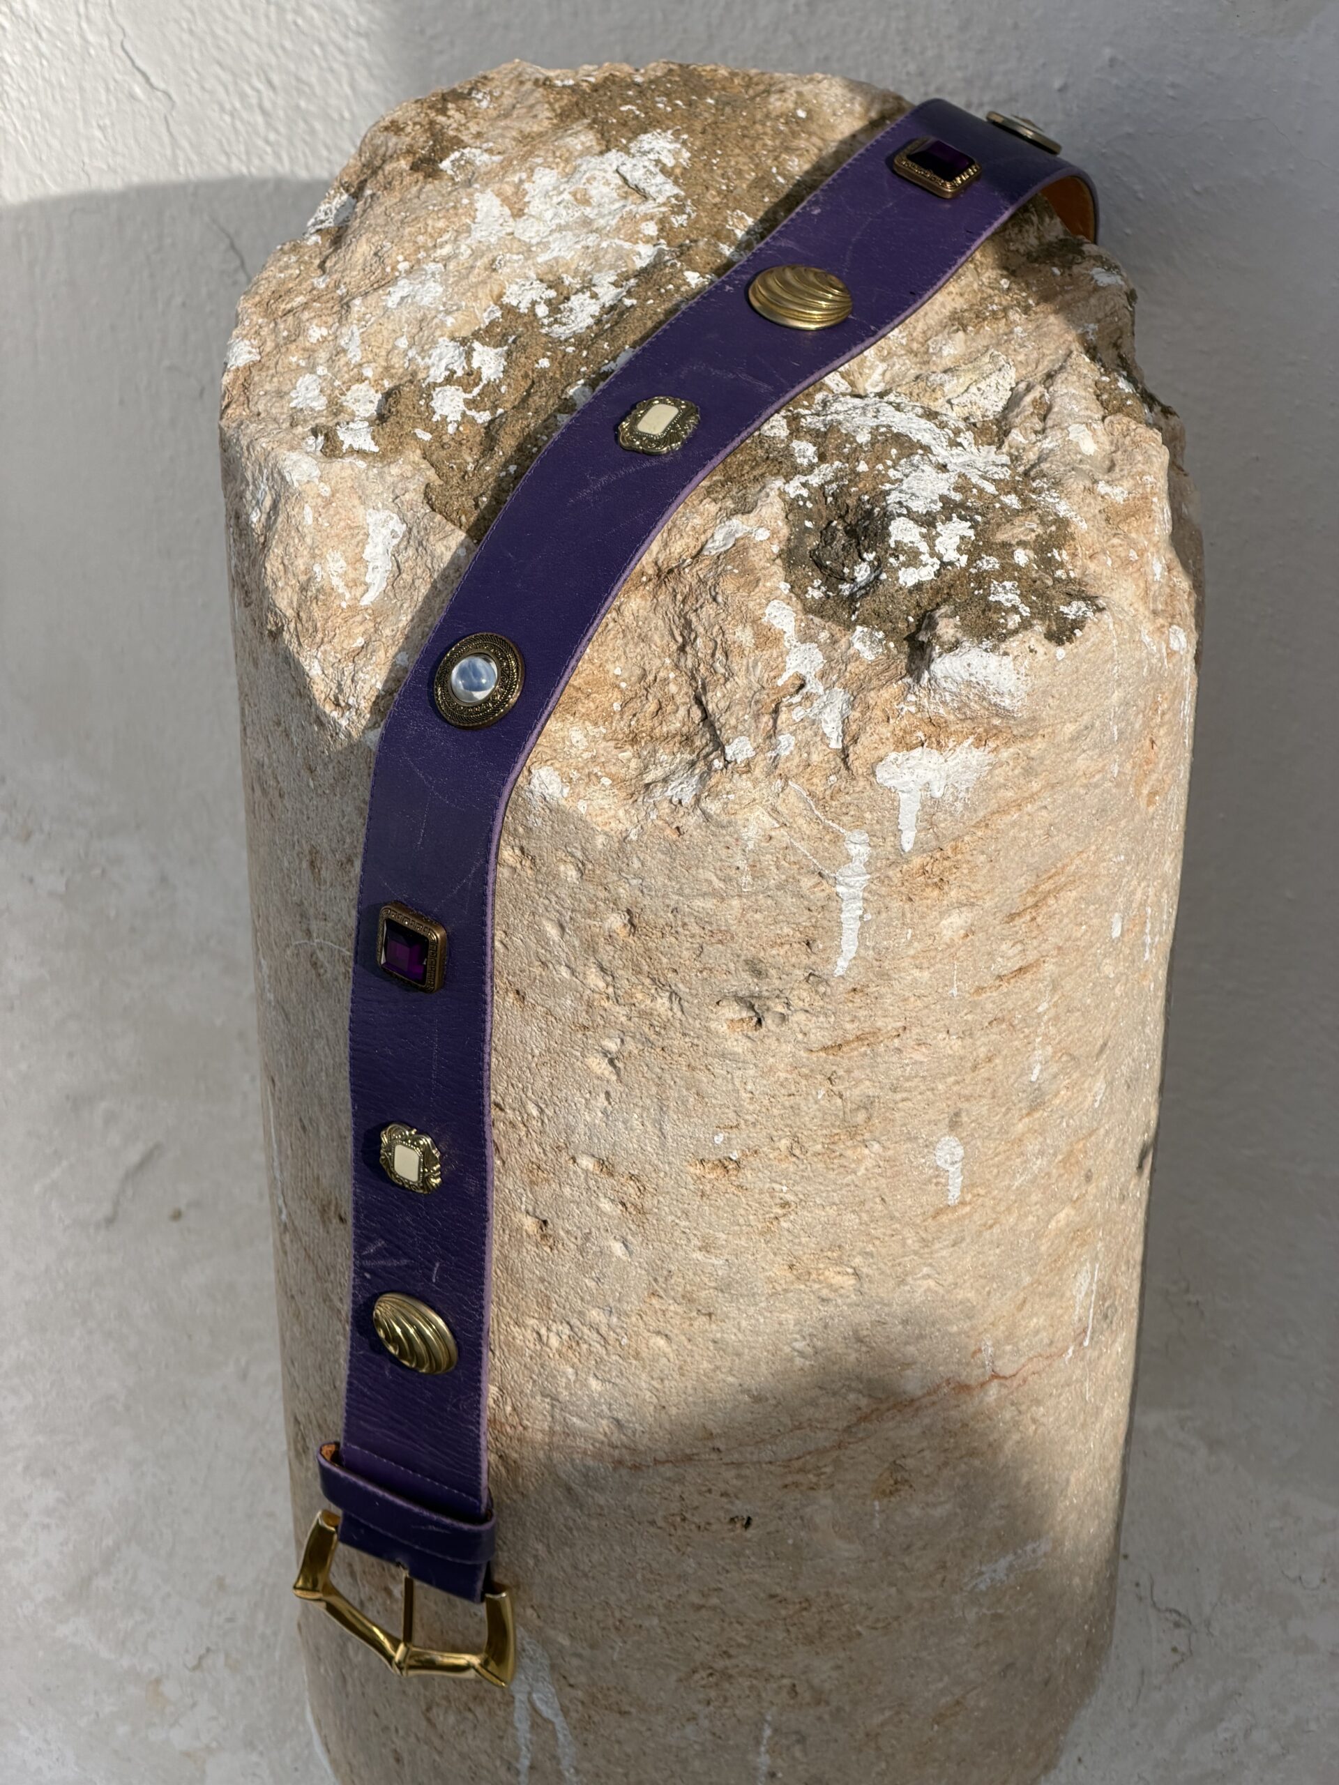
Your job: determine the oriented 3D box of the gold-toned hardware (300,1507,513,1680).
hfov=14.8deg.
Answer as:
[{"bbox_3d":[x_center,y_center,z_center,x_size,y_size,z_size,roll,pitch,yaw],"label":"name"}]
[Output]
[{"bbox_3d":[-0.082,0.220,1.590,0.075,0.052,0.013,22,42,21],"label":"gold-toned hardware"}]

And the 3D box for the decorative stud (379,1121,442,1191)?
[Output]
[{"bbox_3d":[-0.075,0.077,1.496,0.019,0.020,0.004,25,43,26],"label":"decorative stud"}]

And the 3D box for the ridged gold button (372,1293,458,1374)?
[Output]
[{"bbox_3d":[-0.077,0.132,1.537,0.030,0.030,0.007,24,43,25],"label":"ridged gold button"}]

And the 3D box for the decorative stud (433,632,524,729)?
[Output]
[{"bbox_3d":[-0.053,-0.059,1.424,0.027,0.006,0.027,22,84,33],"label":"decorative stud"}]

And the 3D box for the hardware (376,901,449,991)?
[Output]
[{"bbox_3d":[-0.072,0.015,1.452,0.020,0.020,0.004,30,46,26],"label":"hardware"}]

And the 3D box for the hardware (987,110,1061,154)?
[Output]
[{"bbox_3d":[0.111,-0.237,1.600,0.027,0.006,0.027,31,16,7],"label":"hardware"}]

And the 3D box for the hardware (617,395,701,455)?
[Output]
[{"bbox_3d":[-0.003,-0.131,1.447,0.019,0.004,0.020,15,61,23],"label":"hardware"}]

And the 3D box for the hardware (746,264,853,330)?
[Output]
[{"bbox_3d":[0.038,-0.172,1.480,0.030,0.007,0.030,26,47,20],"label":"hardware"}]

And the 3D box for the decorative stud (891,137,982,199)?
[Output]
[{"bbox_3d":[0.080,-0.216,1.540,0.020,0.004,0.020,28,46,19],"label":"decorative stud"}]

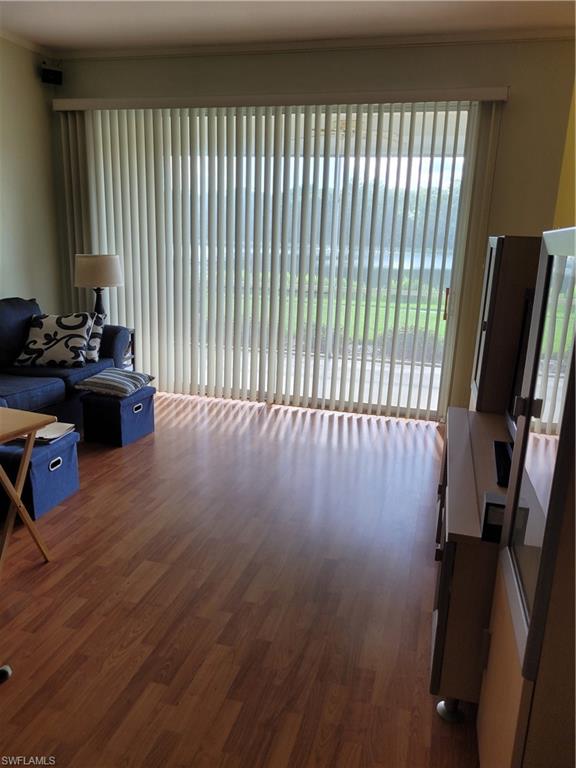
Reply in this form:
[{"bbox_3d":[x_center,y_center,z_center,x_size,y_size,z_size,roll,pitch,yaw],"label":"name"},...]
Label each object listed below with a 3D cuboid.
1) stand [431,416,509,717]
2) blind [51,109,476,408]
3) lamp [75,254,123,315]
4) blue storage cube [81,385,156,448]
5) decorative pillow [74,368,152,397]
[{"bbox_3d":[0.864,0.614,2.291,0.537,0.651,1.299,6,15,14],"label":"stand"},{"bbox_3d":[-0.312,-0.988,4.767,3.377,2.388,0.100,6,15,14],"label":"blind"},{"bbox_3d":[-1.555,-0.758,4.741,0.376,0.602,0.376,6,15,14],"label":"lamp"},{"bbox_3d":[-1.222,0.207,4.181,0.361,0.353,0.361,9,16,25],"label":"blue storage cube"},{"bbox_3d":[-1.233,-0.029,4.139,0.426,0.125,0.426,9,16,25],"label":"decorative pillow"}]

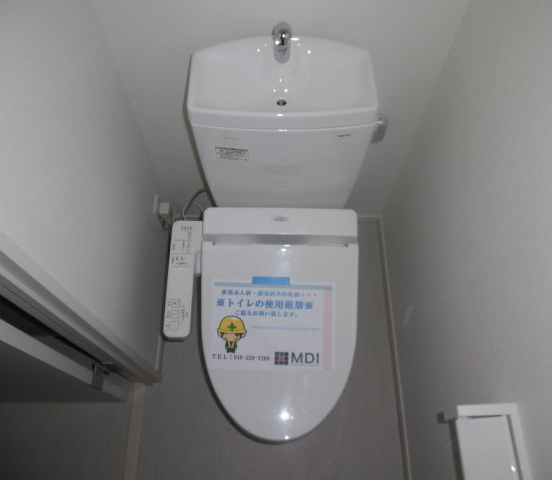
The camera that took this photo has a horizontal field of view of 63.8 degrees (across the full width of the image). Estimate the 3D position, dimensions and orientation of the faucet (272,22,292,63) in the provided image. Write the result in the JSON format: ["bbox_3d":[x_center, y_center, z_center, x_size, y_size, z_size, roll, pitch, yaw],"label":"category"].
[{"bbox_3d":[0.014,-0.406,0.913,0.039,0.101,0.070,0,62,0],"label":"faucet"}]

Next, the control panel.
[{"bbox_3d":[-0.233,0.098,1.143,0.080,0.045,0.295,0,71,0],"label":"control panel"}]

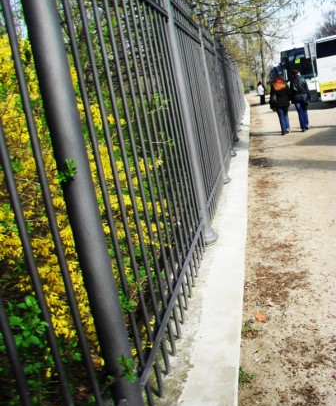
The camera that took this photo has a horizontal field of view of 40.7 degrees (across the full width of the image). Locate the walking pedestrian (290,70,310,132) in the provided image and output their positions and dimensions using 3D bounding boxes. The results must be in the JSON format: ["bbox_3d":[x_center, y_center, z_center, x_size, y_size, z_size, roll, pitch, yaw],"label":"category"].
[{"bbox_3d":[3.908,-3.018,13.306,0.550,1.740,0.450,-9,13,12],"label":"walking pedestrian"}]

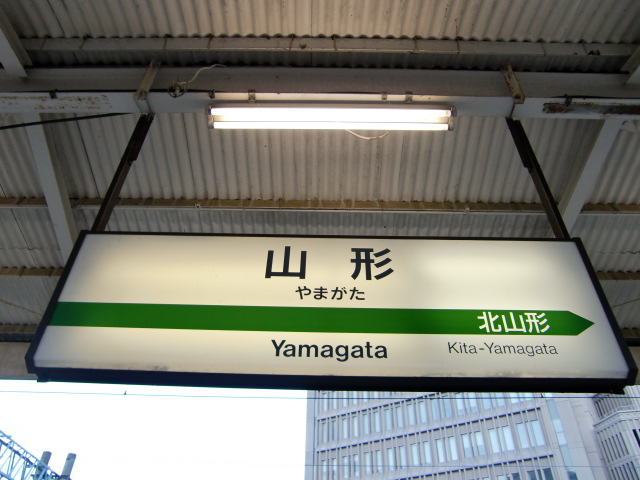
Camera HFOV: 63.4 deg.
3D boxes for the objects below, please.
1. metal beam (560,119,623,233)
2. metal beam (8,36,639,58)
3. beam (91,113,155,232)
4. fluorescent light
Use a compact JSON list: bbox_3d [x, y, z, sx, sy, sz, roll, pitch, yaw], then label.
[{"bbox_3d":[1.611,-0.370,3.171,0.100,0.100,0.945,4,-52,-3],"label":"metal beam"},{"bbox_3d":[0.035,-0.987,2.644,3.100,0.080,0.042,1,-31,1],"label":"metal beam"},{"bbox_3d":[-0.938,-0.336,2.486,0.045,0.890,0.052,1,-41,1],"label":"beam"},{"bbox_3d":[0.055,-0.632,2.629,1.235,0.090,0.120,1,-41,1],"label":"fluorescent light"}]

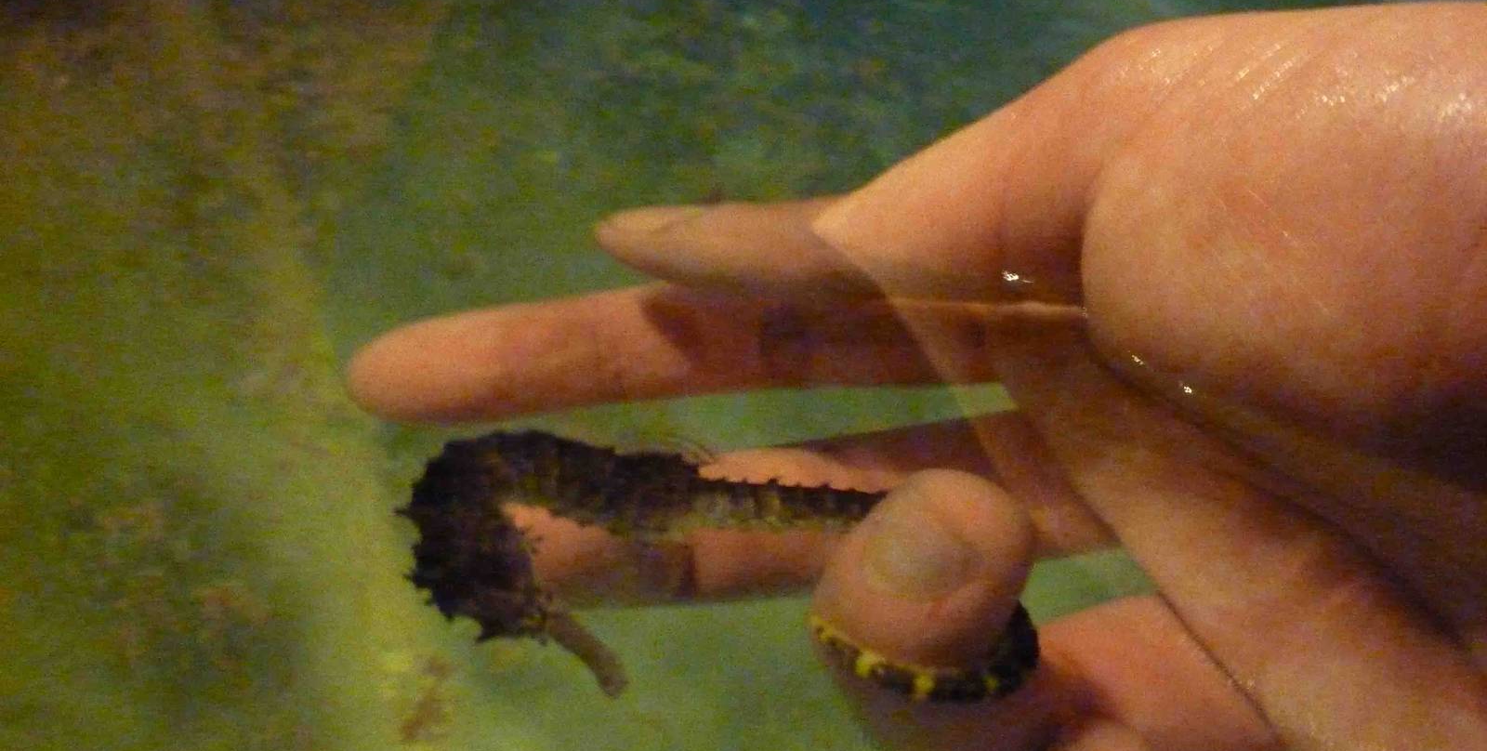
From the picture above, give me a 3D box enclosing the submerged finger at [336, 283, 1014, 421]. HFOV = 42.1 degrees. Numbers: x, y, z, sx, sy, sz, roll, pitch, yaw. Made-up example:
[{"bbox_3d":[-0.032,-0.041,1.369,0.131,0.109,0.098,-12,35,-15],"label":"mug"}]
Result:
[{"bbox_3d":[-0.007,-0.003,0.240,0.083,0.015,0.016,-5,42,3],"label":"submerged finger"}]

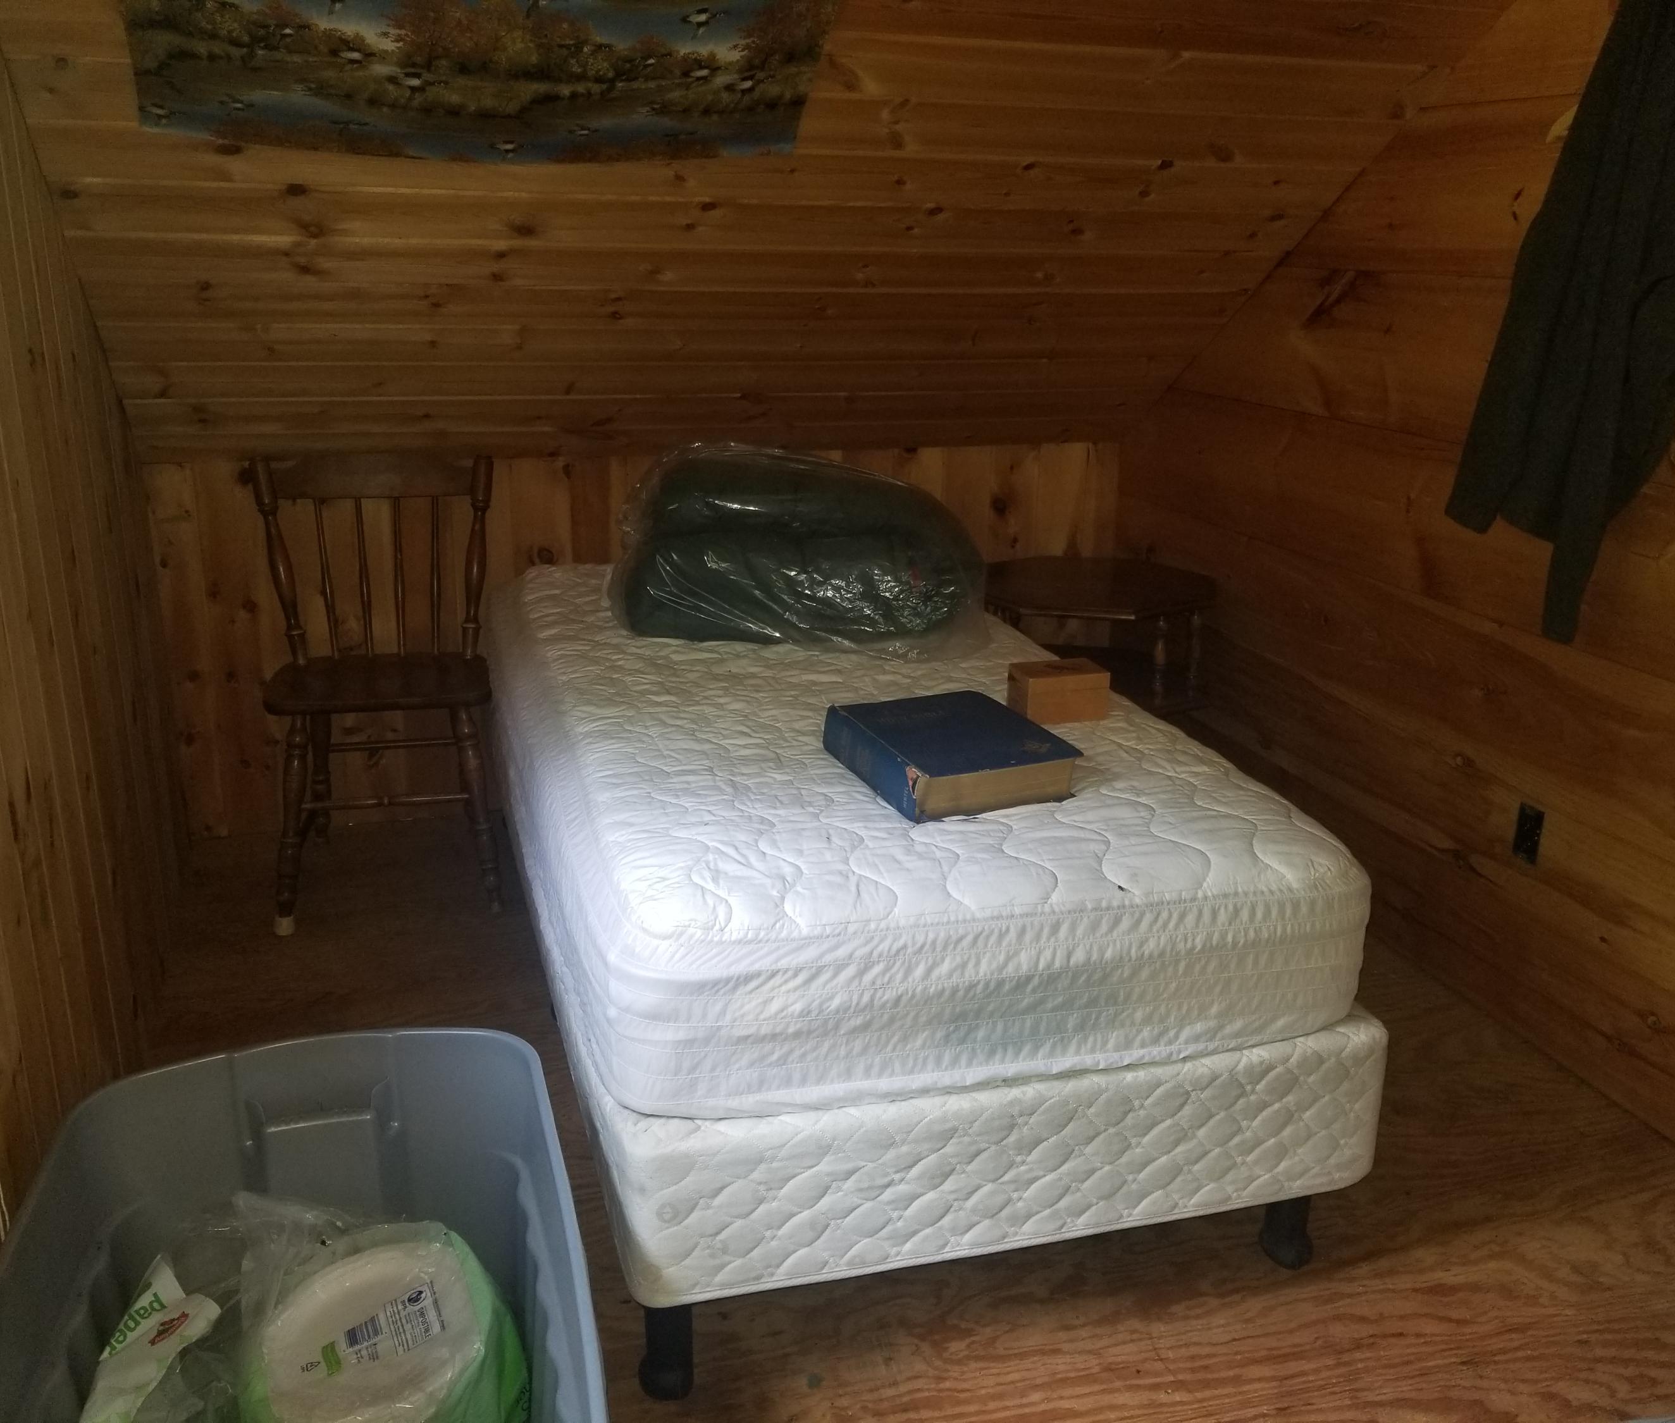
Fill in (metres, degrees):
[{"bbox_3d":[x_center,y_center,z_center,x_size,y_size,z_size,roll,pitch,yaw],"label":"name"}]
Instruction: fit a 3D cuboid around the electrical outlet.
[{"bbox_3d":[1.216,0.217,2.514,0.015,0.102,0.060,-4,18,-15],"label":"electrical outlet"}]

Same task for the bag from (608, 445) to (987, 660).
[{"bbox_3d":[-0.065,-0.344,2.821,0.740,0.330,0.480,1,18,1],"label":"bag"}]

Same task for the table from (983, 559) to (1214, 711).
[{"bbox_3d":[0.584,-0.021,3.471,0.610,0.580,0.610,5,18,12],"label":"table"}]

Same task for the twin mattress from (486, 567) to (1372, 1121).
[{"bbox_3d":[-0.058,0.037,2.510,0.980,0.240,1.890,-4,18,-16],"label":"twin mattress"}]

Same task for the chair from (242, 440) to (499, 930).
[{"bbox_3d":[-0.960,-0.070,3.045,0.500,0.886,0.540,-4,18,-14],"label":"chair"}]

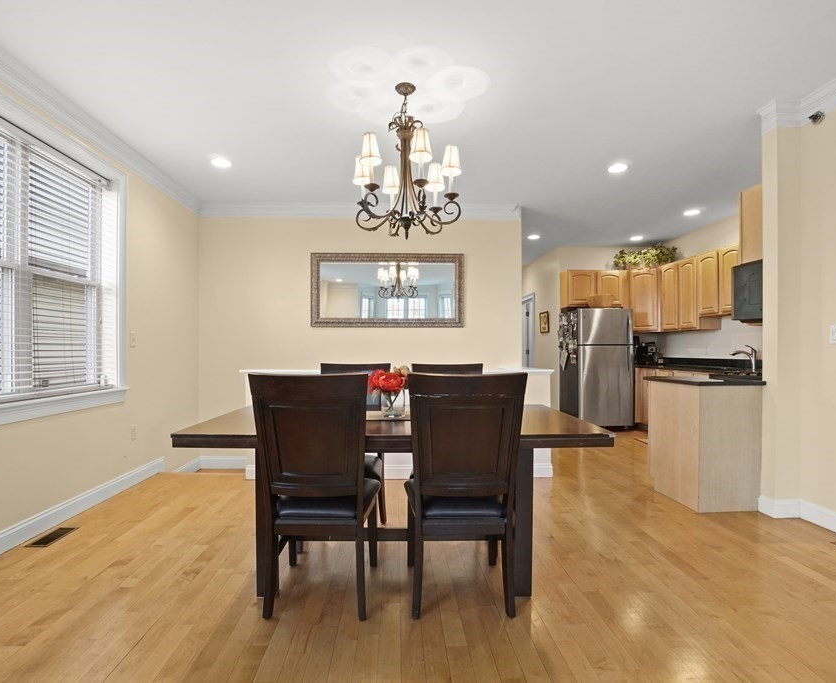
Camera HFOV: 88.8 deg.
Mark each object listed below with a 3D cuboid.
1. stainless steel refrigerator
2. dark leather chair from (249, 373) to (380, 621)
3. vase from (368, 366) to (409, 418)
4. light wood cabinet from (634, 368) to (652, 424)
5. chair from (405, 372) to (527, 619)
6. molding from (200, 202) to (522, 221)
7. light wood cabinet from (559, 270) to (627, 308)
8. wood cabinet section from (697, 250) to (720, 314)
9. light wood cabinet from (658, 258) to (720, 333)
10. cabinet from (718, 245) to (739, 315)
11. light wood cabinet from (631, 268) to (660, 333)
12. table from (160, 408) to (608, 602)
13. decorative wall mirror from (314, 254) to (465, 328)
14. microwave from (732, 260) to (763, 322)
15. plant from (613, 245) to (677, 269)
[{"bbox_3d":[2.555,0.394,6.181,0.765,1.685,0.730,0,-1,-3],"label":"stainless steel refrigerator"},{"bbox_3d":[-0.440,0.660,1.995,0.490,1.030,0.590,0,-1,0],"label":"dark leather chair"},{"bbox_3d":[-0.185,0.280,2.429,0.220,0.290,0.200,0,-1,-3],"label":"vase"},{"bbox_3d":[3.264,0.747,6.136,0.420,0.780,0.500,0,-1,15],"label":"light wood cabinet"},{"bbox_3d":[0.192,0.660,2.000,0.490,1.030,0.590,0,-1,-2],"label":"chair"},{"bbox_3d":[-0.621,-1.470,4.877,3.700,0.130,0.100,0,-1,-3],"label":"molding"},{"bbox_3d":[2.690,-0.780,6.540,0.915,0.550,0.320,0,-1,-3],"label":"light wood cabinet"},{"bbox_3d":[3.778,-0.708,5.333,0.320,0.775,0.380,0,-1,-2],"label":"wood cabinet section"},{"bbox_3d":[3.685,-0.604,5.788,0.320,0.920,0.760,0,-1,-3],"label":"light wood cabinet"},{"bbox_3d":[3.651,-0.690,4.799,0.320,0.760,0.310,0,-1,-3],"label":"cabinet"},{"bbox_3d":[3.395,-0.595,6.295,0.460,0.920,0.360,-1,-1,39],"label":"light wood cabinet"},{"bbox_3d":[-0.110,0.799,2.350,1.950,0.763,0.950,0,-1,-2],"label":"table"},{"bbox_3d":[-0.347,-0.584,4.850,1.745,0.850,0.040,0,-1,-3],"label":"decorative wall mirror"},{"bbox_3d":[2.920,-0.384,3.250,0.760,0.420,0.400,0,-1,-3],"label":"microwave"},{"bbox_3d":[3.381,-1.229,6.355,0.840,0.380,0.400,-1,-1,37],"label":"plant"}]

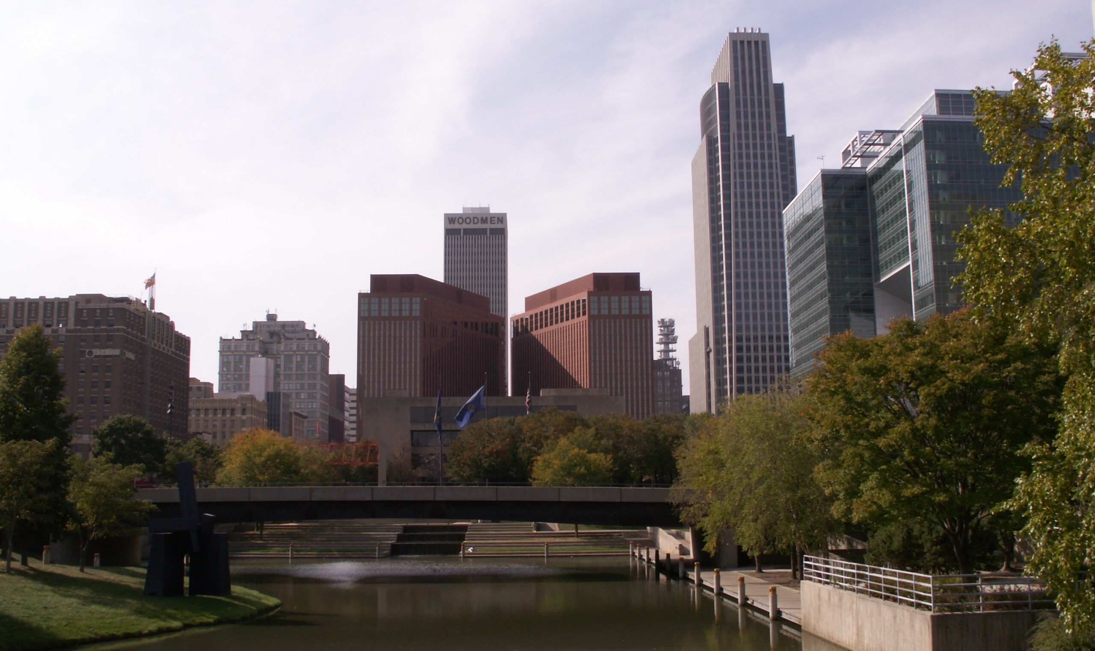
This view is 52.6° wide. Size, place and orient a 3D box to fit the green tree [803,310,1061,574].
[{"bbox_3d":[15.017,4.704,42.093,10.200,10.710,10.200,0,-9,-1],"label":"green tree"}]

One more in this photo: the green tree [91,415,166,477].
[{"bbox_3d":[-43.799,13.914,113.422,8.060,9.230,8.060,0,-9,-1],"label":"green tree"}]

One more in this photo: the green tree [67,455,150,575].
[{"bbox_3d":[-23.581,10.058,58.200,4.730,6.310,4.730,0,-9,-1],"label":"green tree"}]

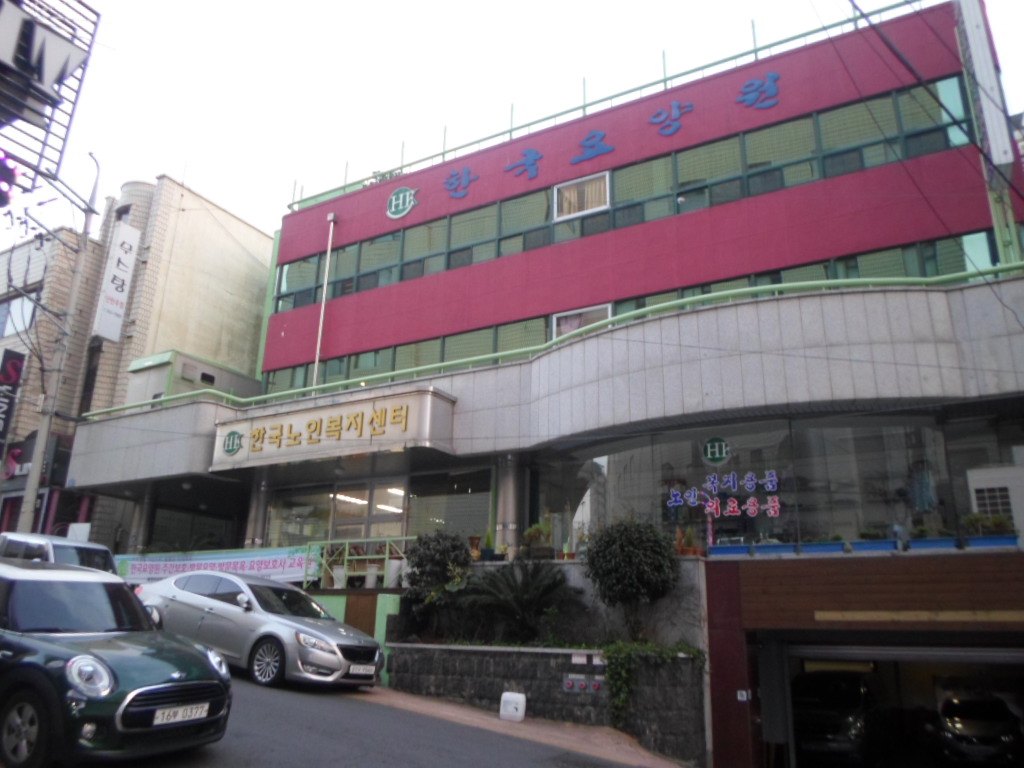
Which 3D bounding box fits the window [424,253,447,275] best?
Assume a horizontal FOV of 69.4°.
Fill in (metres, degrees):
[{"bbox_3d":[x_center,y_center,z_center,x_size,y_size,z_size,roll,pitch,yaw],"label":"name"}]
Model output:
[{"bbox_3d":[-1.959,-2.978,18.586,0.666,0.422,0.100,-8,-20,29],"label":"window"}]

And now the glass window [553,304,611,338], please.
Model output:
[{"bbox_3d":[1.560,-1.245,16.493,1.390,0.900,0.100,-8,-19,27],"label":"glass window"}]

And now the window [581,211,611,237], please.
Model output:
[{"bbox_3d":[1.943,-3.706,17.070,0.700,0.490,0.100,-8,-19,27],"label":"window"}]

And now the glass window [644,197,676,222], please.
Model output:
[{"bbox_3d":[3.248,-3.818,16.192,0.709,0.445,0.100,-8,-20,28],"label":"glass window"}]

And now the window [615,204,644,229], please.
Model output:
[{"bbox_3d":[2.552,-3.639,16.109,0.666,0.422,0.100,-8,-20,29],"label":"window"}]

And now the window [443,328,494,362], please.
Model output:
[{"bbox_3d":[-1.048,-0.880,17.718,1.459,0.709,0.100,-8,-20,28],"label":"window"}]

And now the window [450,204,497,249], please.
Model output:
[{"bbox_3d":[-0.972,-3.990,18.959,1.416,1.072,0.100,-8,-19,28],"label":"window"}]

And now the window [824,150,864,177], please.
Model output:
[{"bbox_3d":[6.564,-4.368,14.646,0.700,0.460,0.100,-8,-19,27],"label":"window"}]

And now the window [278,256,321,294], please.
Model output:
[{"bbox_3d":[-6.257,-3.174,21.770,1.487,1.087,0.100,-8,-19,28],"label":"window"}]

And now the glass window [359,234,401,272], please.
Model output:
[{"bbox_3d":[-3.607,-3.561,20.191,1.390,0.980,0.100,-8,-19,27],"label":"glass window"}]

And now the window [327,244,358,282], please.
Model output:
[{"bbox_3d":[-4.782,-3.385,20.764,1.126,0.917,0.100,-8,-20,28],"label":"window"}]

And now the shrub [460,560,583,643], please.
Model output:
[{"bbox_3d":[0.146,3.332,11.329,1.800,1.180,1.500,-8,-19,28],"label":"shrub"}]

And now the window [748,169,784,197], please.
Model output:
[{"bbox_3d":[5.270,-4.177,15.323,0.680,0.520,0.100,-8,-19,27],"label":"window"}]

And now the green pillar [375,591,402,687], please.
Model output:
[{"bbox_3d":[-1.997,4.262,12.337,0.320,1.468,0.220,-8,-20,29],"label":"green pillar"}]

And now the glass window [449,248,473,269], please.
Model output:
[{"bbox_3d":[-1.293,-3.148,18.633,0.709,0.431,0.100,-8,-20,28],"label":"glass window"}]

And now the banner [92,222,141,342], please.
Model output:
[{"bbox_3d":[-12.202,-3.134,22.806,0.200,3.781,0.776,-8,-20,29],"label":"banner"}]

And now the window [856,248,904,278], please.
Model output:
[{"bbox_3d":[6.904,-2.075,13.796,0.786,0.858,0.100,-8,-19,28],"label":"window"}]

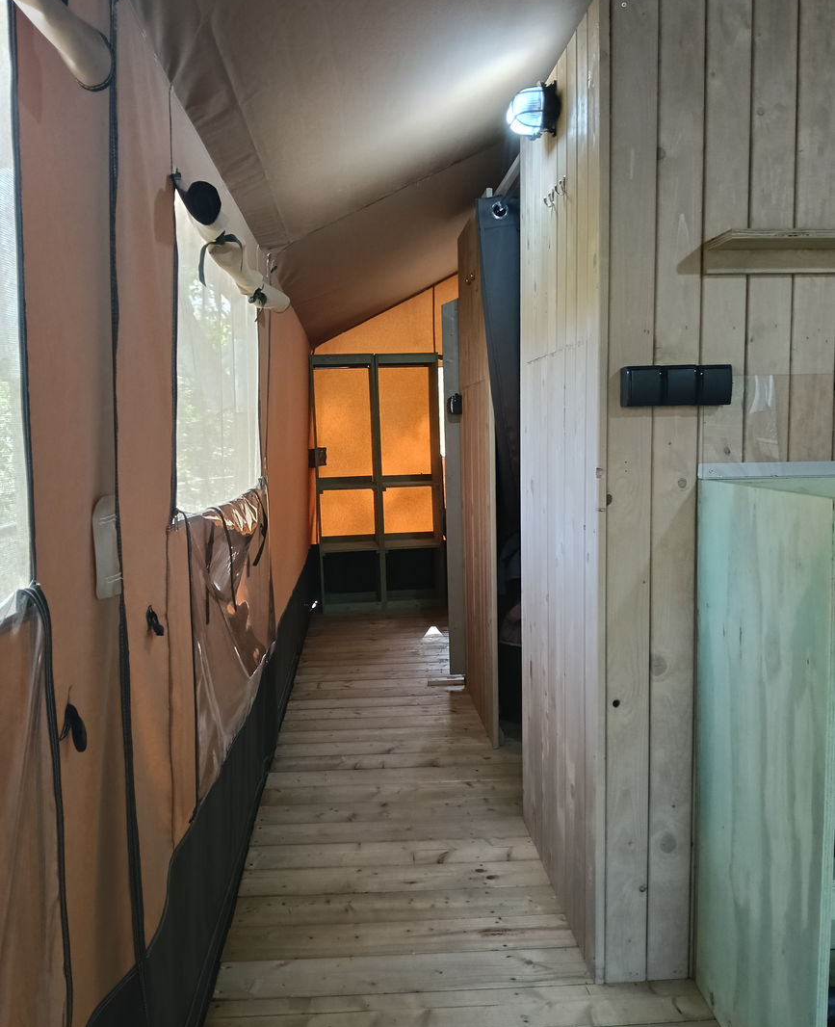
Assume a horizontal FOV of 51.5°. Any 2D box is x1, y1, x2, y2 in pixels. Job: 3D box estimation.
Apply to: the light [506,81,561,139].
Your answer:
[{"bbox_3d":[0.264,-0.935,2.021,0.119,0.132,0.129,-1,5,-3],"label":"light"}]

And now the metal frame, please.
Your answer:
[{"bbox_3d":[-0.277,-0.207,5.983,0.840,1.702,0.470,-2,5,-6],"label":"metal frame"}]

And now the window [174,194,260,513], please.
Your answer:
[{"bbox_3d":[-0.486,-0.360,2.245,0.038,0.627,1.266,0,5,-4],"label":"window"}]

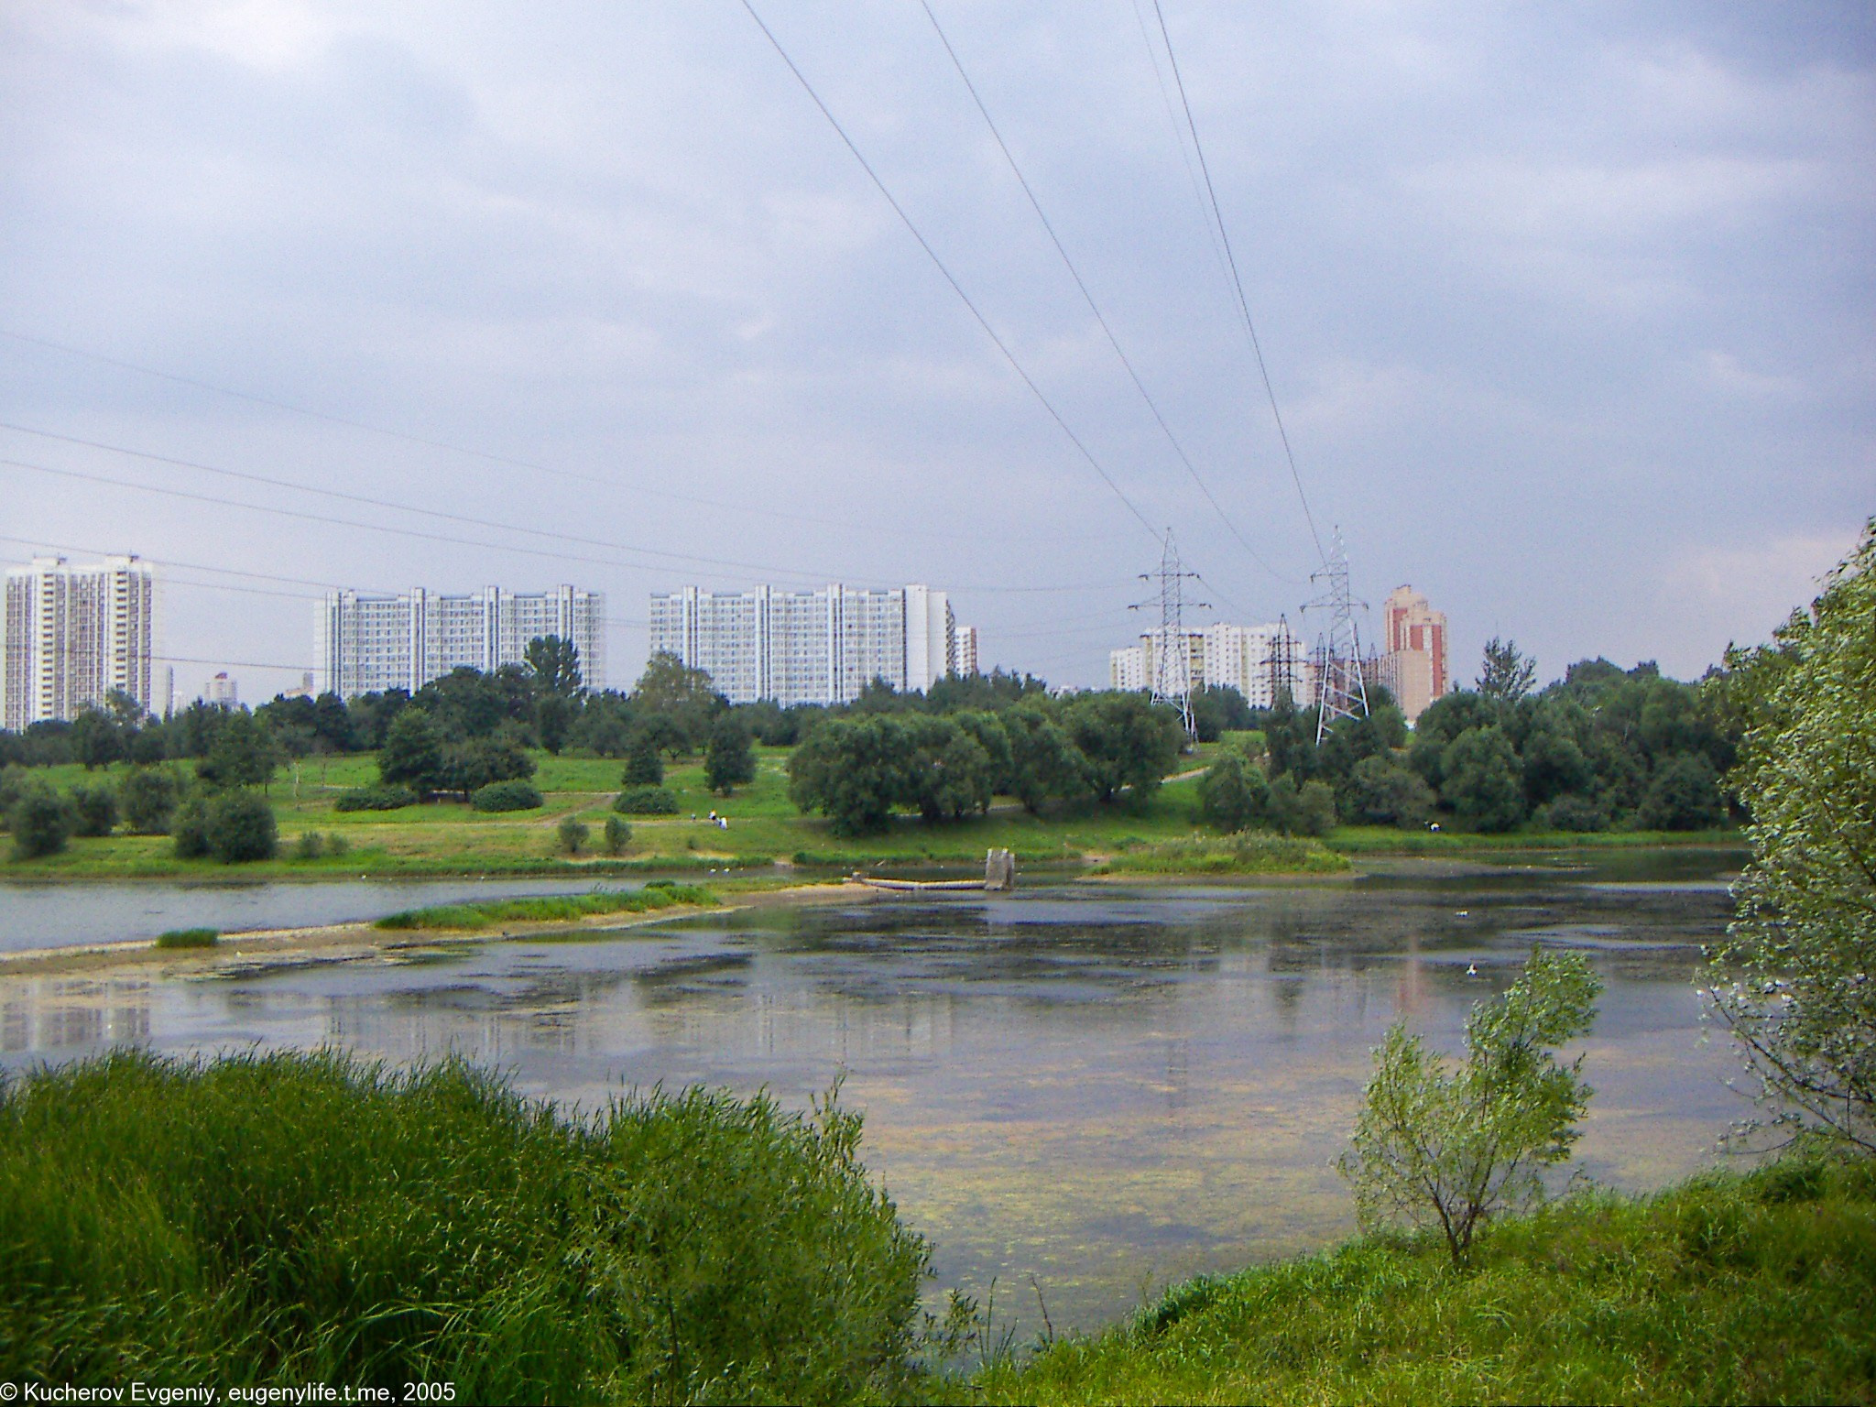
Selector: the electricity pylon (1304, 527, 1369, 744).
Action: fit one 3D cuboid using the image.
[{"bbox_3d":[77.300,-12.700,428.000,13.000,43.000,10.000,-1,-2,11],"label":"electricity pylon"}]

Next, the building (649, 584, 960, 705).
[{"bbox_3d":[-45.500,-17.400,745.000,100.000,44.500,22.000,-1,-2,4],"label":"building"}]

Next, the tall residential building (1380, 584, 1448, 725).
[{"bbox_3d":[238.000,-23.400,1105.000,34.000,72.000,26.000,-1,-2,6],"label":"tall residential building"}]

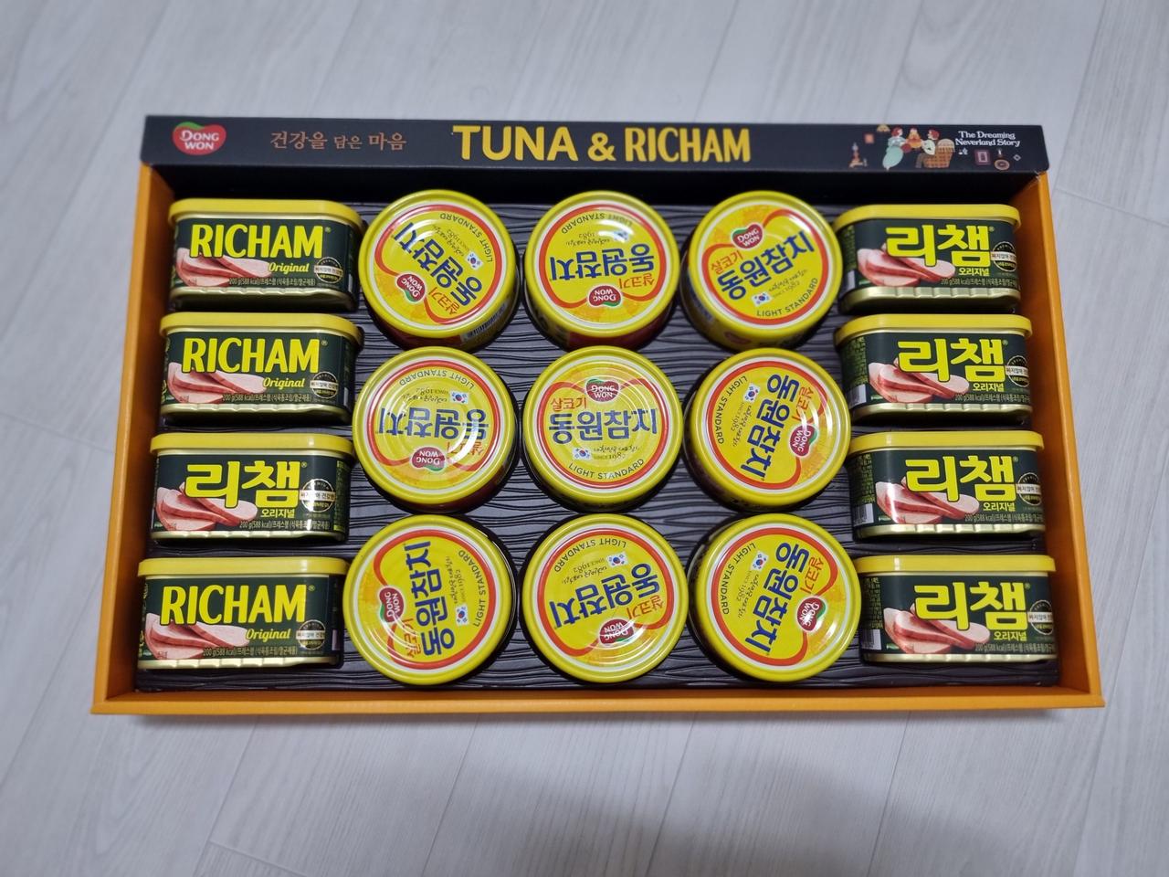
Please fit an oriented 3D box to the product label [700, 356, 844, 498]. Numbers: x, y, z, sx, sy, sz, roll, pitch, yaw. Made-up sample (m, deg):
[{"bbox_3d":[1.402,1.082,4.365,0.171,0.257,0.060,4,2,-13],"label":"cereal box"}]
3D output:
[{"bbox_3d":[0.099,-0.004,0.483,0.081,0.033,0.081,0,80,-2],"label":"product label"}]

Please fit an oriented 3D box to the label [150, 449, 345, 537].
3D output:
[{"bbox_3d":[-0.177,0.032,0.473,0.099,0.049,0.048,1,80,-2],"label":"label"}]

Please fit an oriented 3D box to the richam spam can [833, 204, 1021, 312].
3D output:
[{"bbox_3d":[0.186,-0.090,0.480,0.101,0.058,0.052,0,80,-2],"label":"richam spam can"}]

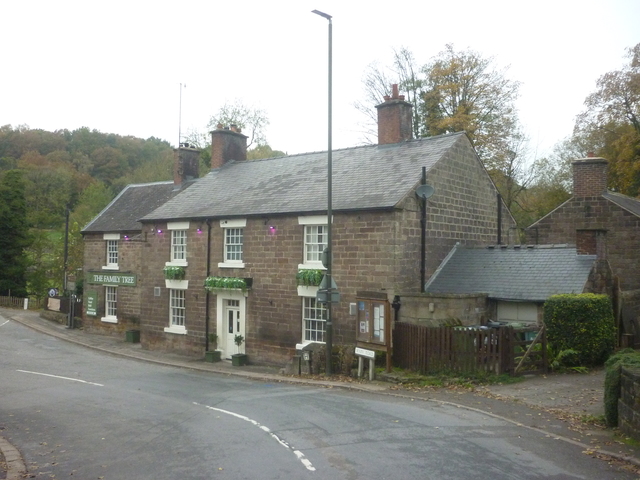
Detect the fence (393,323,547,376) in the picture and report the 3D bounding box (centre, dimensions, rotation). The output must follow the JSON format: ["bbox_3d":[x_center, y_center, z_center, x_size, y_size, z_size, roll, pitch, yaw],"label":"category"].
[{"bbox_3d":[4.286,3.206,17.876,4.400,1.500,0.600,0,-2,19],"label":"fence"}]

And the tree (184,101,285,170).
[{"bbox_3d":[-6.706,-2.705,48.111,8.500,16.500,8.000,1,-2,-11],"label":"tree"}]

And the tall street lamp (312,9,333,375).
[{"bbox_3d":[0.083,-1.435,18.513,0.300,11.100,0.820,-1,-2,43],"label":"tall street lamp"}]

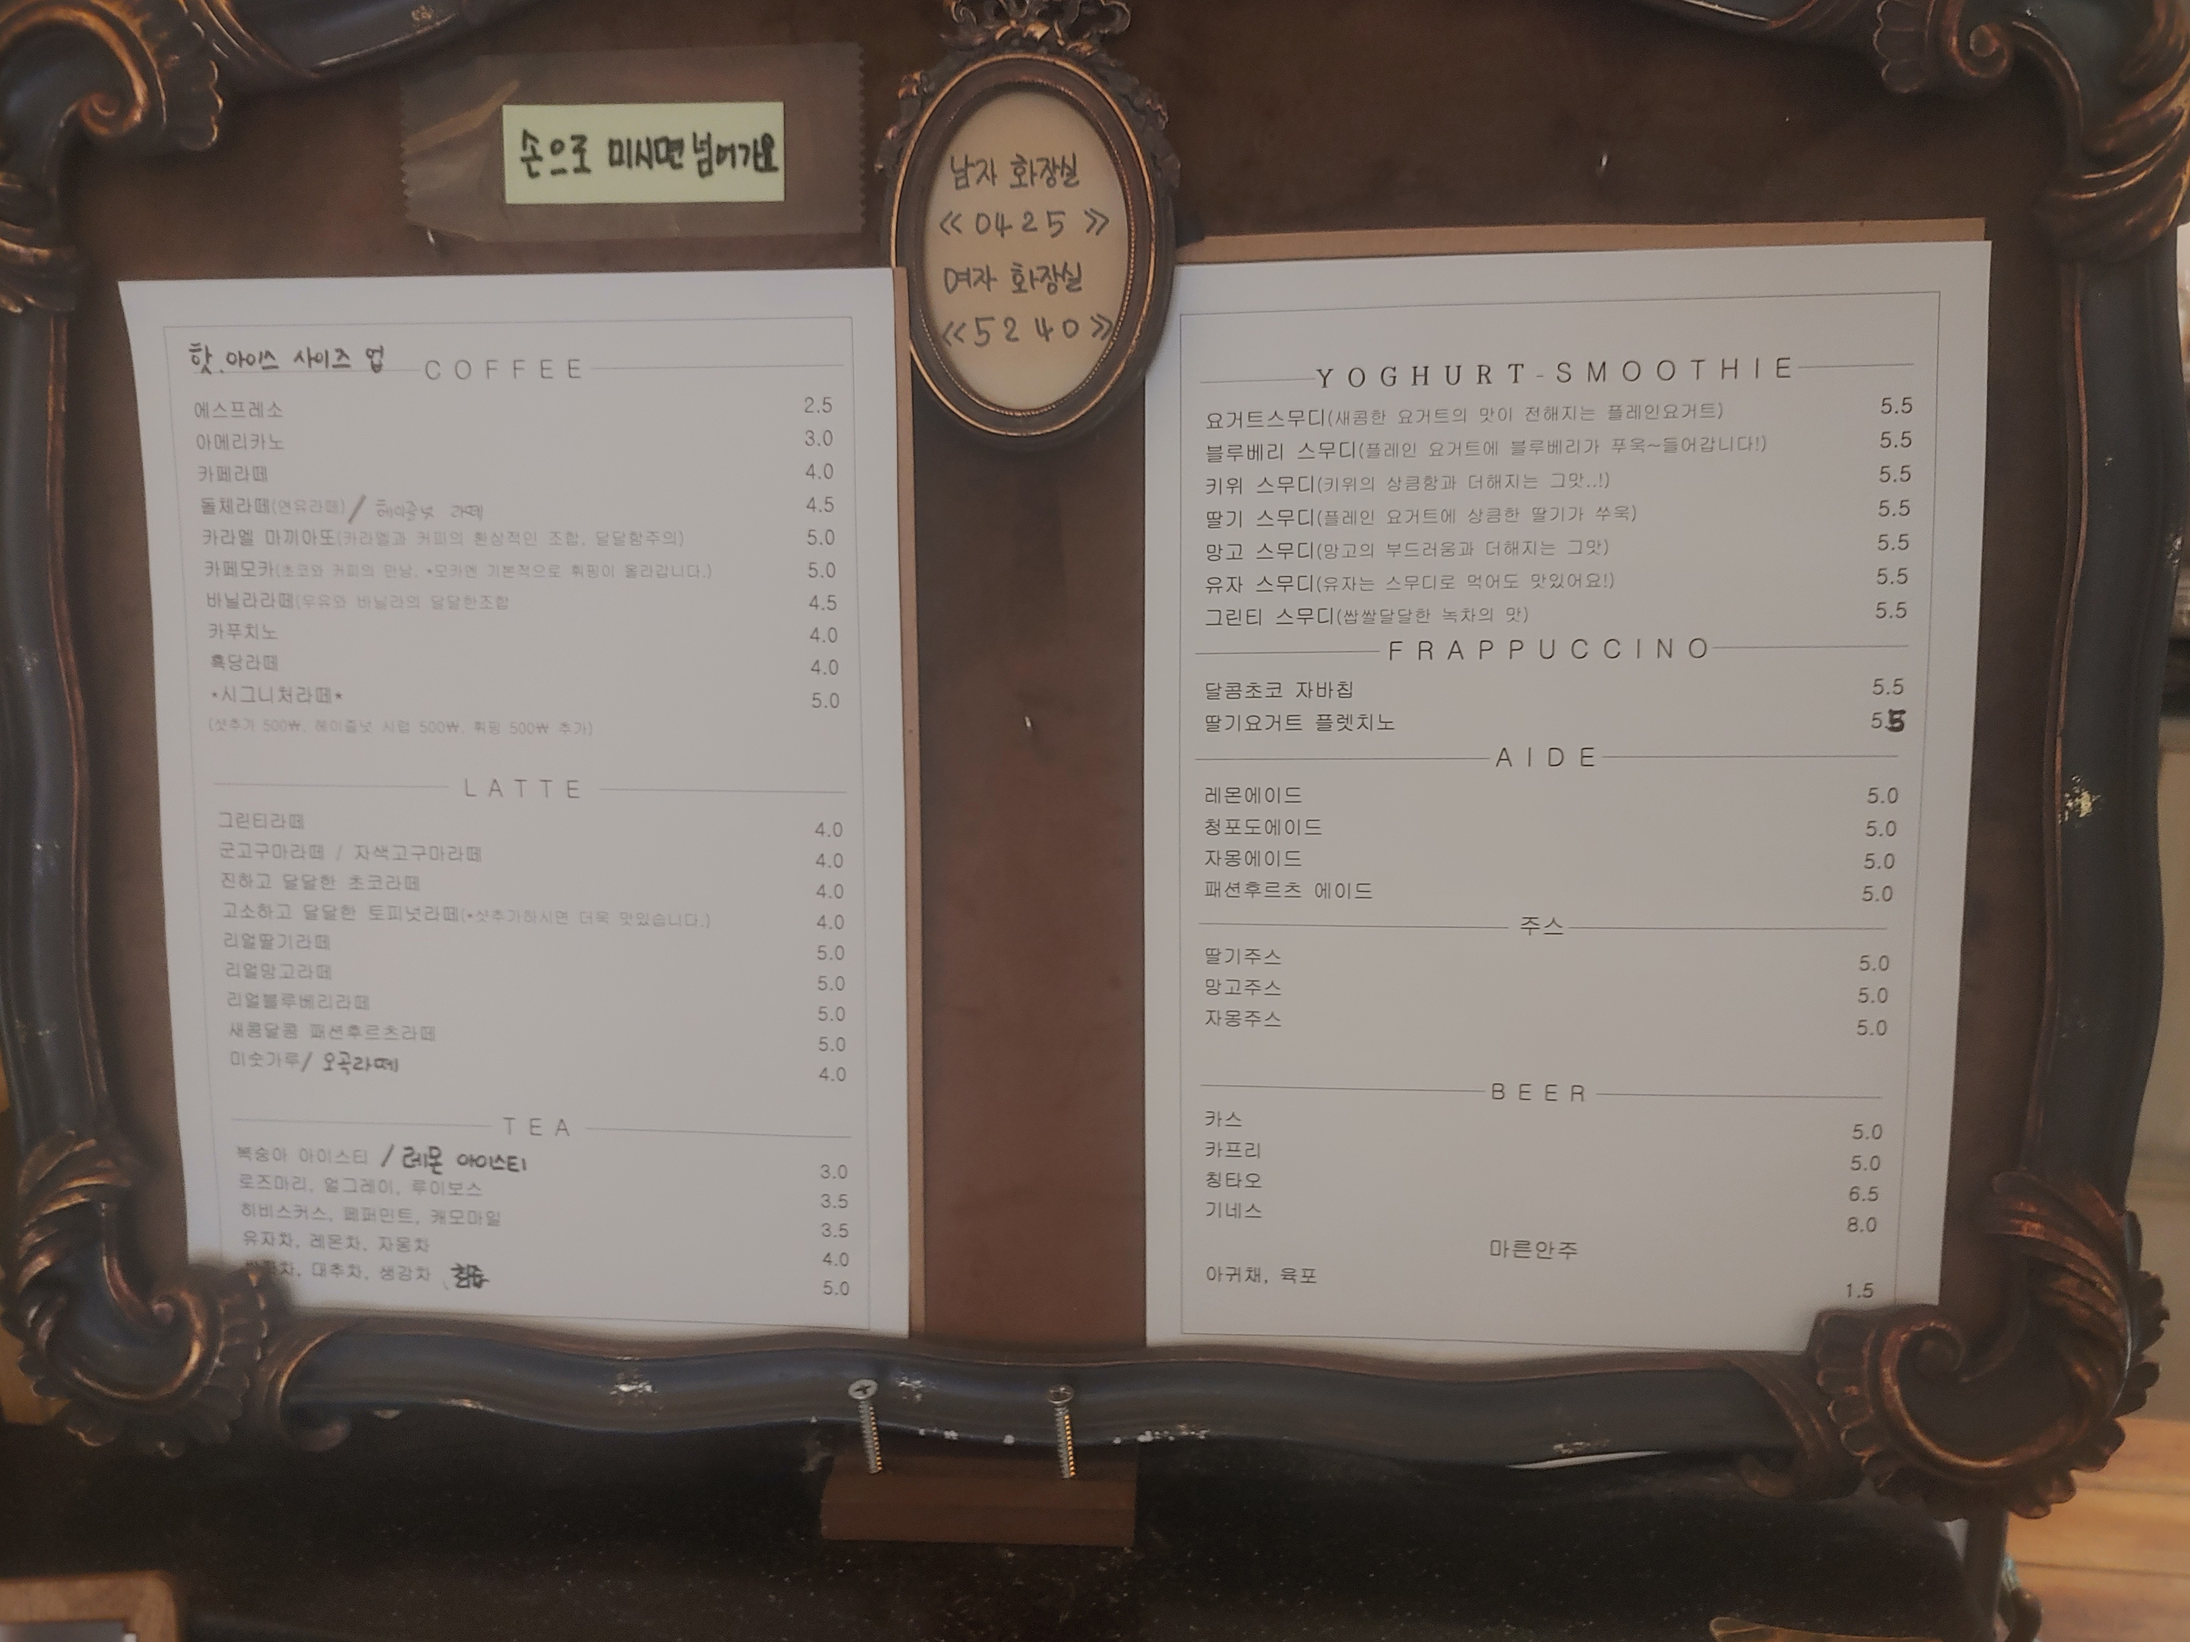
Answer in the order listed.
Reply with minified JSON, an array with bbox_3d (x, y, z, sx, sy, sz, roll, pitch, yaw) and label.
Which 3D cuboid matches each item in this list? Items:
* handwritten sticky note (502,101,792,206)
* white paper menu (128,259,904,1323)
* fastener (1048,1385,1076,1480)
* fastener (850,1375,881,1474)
[{"bbox_3d":[-0.120,-0.177,0.435,0.076,0.025,0.002,1,6,5],"label":"handwritten sticky note"},{"bbox_3d":[-0.157,0.003,0.452,0.210,0.297,0.004,0,6,5],"label":"white paper menu"},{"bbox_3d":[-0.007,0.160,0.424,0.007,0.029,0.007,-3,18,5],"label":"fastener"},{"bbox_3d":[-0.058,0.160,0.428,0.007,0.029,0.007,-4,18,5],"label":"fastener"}]

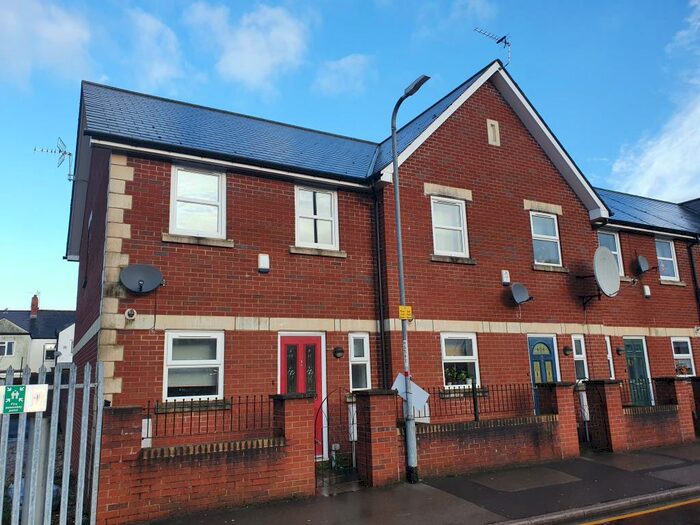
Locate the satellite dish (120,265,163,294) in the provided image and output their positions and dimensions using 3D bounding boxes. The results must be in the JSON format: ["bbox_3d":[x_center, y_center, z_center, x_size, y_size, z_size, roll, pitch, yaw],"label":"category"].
[{"bbox_3d":[-3.005,0.230,7.604,0.600,0.450,0.480,3,-13,-22],"label":"satellite dish"}]

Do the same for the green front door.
[{"bbox_3d":[7.454,2.994,13.547,0.830,2.030,0.070,5,-13,-29],"label":"green front door"}]

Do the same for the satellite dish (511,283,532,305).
[{"bbox_3d":[3.488,0.614,10.696,0.490,0.450,0.500,4,-13,-24],"label":"satellite dish"}]

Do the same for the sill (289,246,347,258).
[{"bbox_3d":[-0.583,-0.172,9.466,1.105,0.130,0.150,5,-13,-29],"label":"sill"}]

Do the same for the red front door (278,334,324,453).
[{"bbox_3d":[-0.819,2.252,8.852,0.830,2.030,0.070,5,-13,-29],"label":"red front door"}]

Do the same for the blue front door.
[{"bbox_3d":[4.107,2.573,11.024,0.850,2.060,0.080,5,-14,-28],"label":"blue front door"}]

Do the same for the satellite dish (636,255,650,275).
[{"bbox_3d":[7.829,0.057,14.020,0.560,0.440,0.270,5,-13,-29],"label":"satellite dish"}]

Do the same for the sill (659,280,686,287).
[{"bbox_3d":[8.737,0.578,14.274,1.130,0.130,0.150,5,-14,-28],"label":"sill"}]

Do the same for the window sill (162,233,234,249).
[{"bbox_3d":[-2.425,-0.333,8.440,1.115,0.130,0.150,5,-13,-29],"label":"window sill"}]

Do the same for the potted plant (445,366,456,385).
[{"bbox_3d":[1.979,2.247,10.301,0.230,0.360,0.230,5,-13,-29],"label":"potted plant"}]

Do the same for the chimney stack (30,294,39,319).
[{"bbox_3d":[-27.670,3.946,46.164,0.500,1.932,0.900,5,-13,-29],"label":"chimney stack"}]

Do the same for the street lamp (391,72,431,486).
[{"bbox_3d":[1.046,0.140,7.824,0.220,6.040,1.070,5,-13,-29],"label":"street lamp"}]

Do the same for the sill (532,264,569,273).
[{"bbox_3d":[4.446,0.161,11.703,1.120,0.130,0.150,5,-14,-28],"label":"sill"}]

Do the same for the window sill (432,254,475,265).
[{"bbox_3d":[2.028,-0.036,10.388,1.130,0.130,0.150,5,-14,-28],"label":"window sill"}]

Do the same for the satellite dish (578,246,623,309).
[{"bbox_3d":[5.628,0.310,11.783,0.950,1.280,0.850,5,-14,-28],"label":"satellite dish"}]

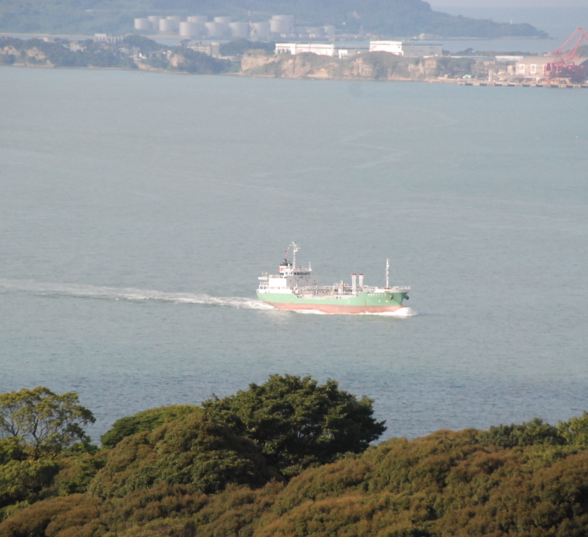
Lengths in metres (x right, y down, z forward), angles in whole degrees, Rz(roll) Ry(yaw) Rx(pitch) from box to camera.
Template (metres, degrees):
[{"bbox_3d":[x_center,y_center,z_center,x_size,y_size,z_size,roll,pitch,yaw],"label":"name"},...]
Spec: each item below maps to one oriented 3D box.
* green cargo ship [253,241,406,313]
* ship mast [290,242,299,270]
[{"bbox_3d":[11.963,3.547,1837.082,11.200,19.500,72.000,-2,3,-31],"label":"green cargo ship"},{"bbox_3d":[0.195,-3.334,1855.882,1.800,7.800,1.300,-2,3,-31],"label":"ship mast"}]

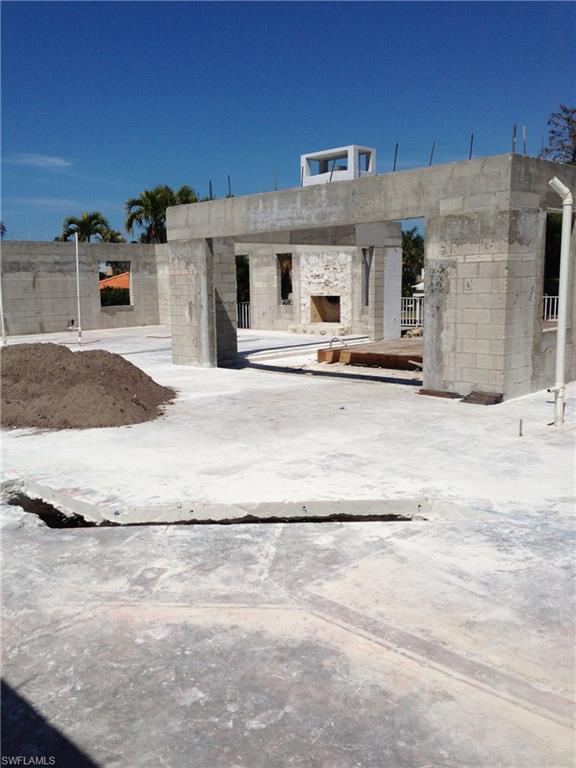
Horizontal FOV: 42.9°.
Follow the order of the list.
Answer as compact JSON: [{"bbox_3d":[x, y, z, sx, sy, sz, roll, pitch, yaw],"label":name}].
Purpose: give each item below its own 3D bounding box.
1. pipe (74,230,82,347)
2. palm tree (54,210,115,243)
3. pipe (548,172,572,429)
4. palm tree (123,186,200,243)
[{"bbox_3d":[-5.878,-2.645,20.427,0.065,3.070,0.065,-3,8,-16],"label":"pipe"},{"bbox_3d":[-12.103,-6.855,44.486,3.300,7.152,3.300,-3,8,-15],"label":"palm tree"},{"bbox_3d":[2.845,-0.834,7.742,0.240,2.600,0.110,3,9,25],"label":"pipe"},{"bbox_3d":[-6.150,-6.048,36.509,3.500,7.496,3.500,-2,8,-9],"label":"palm tree"}]

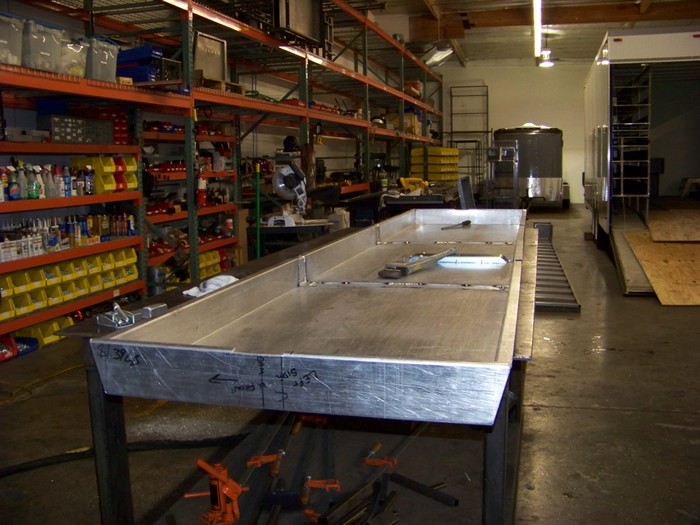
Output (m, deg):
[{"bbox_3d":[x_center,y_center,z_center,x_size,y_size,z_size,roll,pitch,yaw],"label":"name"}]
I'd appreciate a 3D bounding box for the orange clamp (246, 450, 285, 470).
[{"bbox_3d":[-0.409,0.963,3.537,0.170,0.045,0.065,-16,6,8],"label":"orange clamp"}]

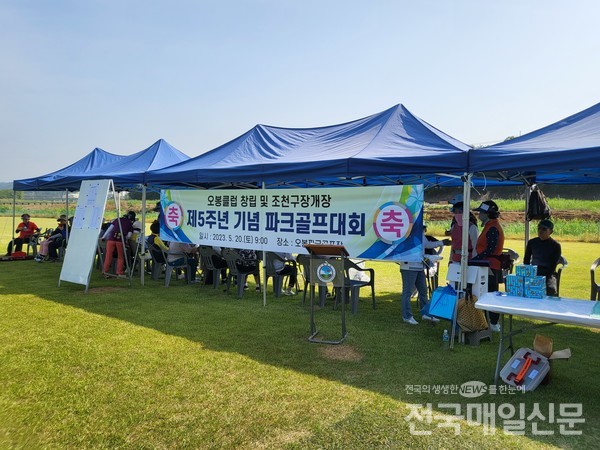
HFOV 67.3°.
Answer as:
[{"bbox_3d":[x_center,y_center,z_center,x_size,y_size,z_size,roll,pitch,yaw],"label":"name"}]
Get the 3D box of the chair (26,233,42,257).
[{"bbox_3d":[-8.067,0.565,13.388,0.570,0.800,0.560,2,2,40],"label":"chair"}]

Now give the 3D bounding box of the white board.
[{"bbox_3d":[-3.891,0.166,8.143,0.900,2.020,0.080,2,-11,35],"label":"white board"}]

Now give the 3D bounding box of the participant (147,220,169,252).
[{"bbox_3d":[-3.006,0.511,9.726,0.500,1.220,0.780,2,3,35],"label":"participant"}]

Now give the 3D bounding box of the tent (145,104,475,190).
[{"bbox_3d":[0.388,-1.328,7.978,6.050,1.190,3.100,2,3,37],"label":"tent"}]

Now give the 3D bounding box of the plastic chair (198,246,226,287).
[{"bbox_3d":[-1.566,0.790,8.720,0.560,0.800,0.570,-1,2,-40],"label":"plastic chair"}]

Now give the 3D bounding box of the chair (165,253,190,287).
[{"bbox_3d":[-2.426,0.743,8.655,0.570,0.800,0.570,-2,3,-44],"label":"chair"}]

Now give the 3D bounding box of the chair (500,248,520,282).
[{"bbox_3d":[3.734,0.871,8.288,0.570,0.800,0.560,1,2,22],"label":"chair"}]

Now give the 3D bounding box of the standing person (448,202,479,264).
[{"bbox_3d":[2.179,0.524,6.029,0.340,1.630,0.470,-1,3,-35],"label":"standing person"}]

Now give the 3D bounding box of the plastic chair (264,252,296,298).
[{"bbox_3d":[-0.357,0.795,7.755,0.570,0.800,0.570,2,3,36],"label":"plastic chair"}]

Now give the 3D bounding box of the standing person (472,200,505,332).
[{"bbox_3d":[2.388,0.512,5.675,0.420,1.640,0.480,1,2,0],"label":"standing person"}]

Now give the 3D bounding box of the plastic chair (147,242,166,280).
[{"bbox_3d":[-2.924,0.744,9.664,0.560,0.800,0.570,0,2,-33],"label":"plastic chair"}]

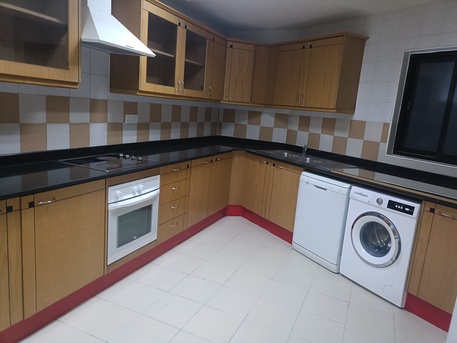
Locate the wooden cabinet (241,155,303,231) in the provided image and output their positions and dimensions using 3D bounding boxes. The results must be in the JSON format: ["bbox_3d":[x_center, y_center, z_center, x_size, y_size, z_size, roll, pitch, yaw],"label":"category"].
[{"bbox_3d":[0.722,0.212,4.114,0.570,0.732,1.036,-2,12,-31],"label":"wooden cabinet"}]

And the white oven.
[{"bbox_3d":[-0.988,0.334,2.790,0.550,0.606,0.616,9,11,23],"label":"white oven"}]

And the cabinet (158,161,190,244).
[{"bbox_3d":[-0.775,0.247,3.318,0.570,0.732,0.528,9,11,23],"label":"cabinet"}]

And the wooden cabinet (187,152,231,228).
[{"bbox_3d":[-0.449,0.138,4.032,0.570,0.732,1.054,9,11,23],"label":"wooden cabinet"}]

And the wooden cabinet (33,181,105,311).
[{"bbox_3d":[-1.268,0.412,2.239,0.570,0.732,0.570,9,11,23],"label":"wooden cabinet"}]

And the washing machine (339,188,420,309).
[{"bbox_3d":[1.450,0.580,2.854,0.570,0.833,0.610,-2,12,-31],"label":"washing machine"}]

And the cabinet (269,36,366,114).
[{"bbox_3d":[1.004,-1.102,3.880,0.320,0.770,1.064,-2,12,-31],"label":"cabinet"}]

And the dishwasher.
[{"bbox_3d":[1.124,0.456,3.377,0.590,0.836,0.612,-2,12,-31],"label":"dishwasher"}]

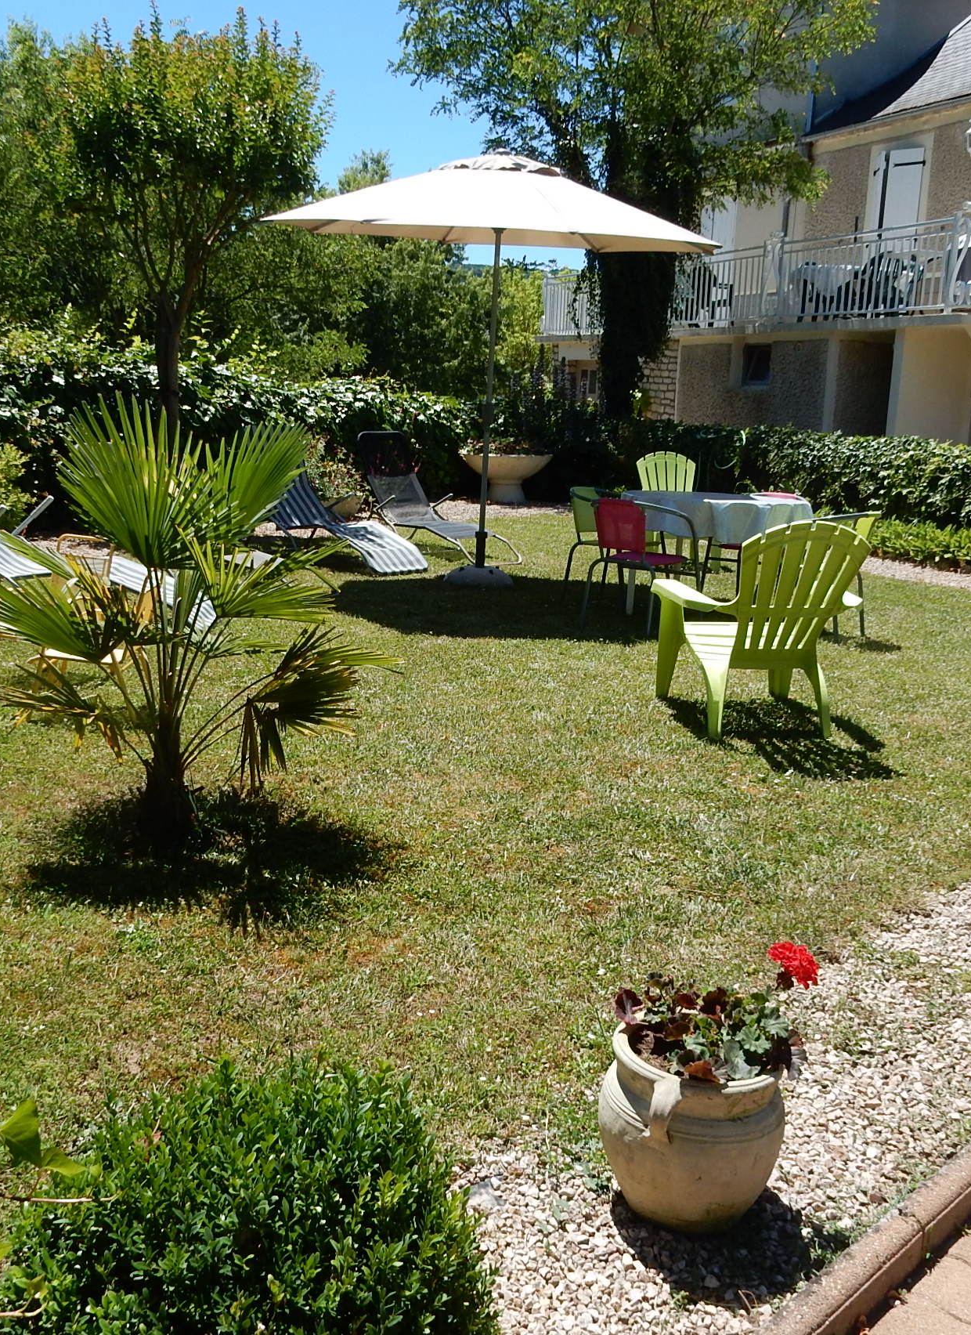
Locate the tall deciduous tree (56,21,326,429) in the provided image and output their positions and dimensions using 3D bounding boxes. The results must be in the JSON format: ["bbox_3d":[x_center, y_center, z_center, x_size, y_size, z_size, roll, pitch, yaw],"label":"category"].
[{"bbox_3d":[-2.532,-3.296,10.968,2.400,4.300,2.300,2,12,0],"label":"tall deciduous tree"}]

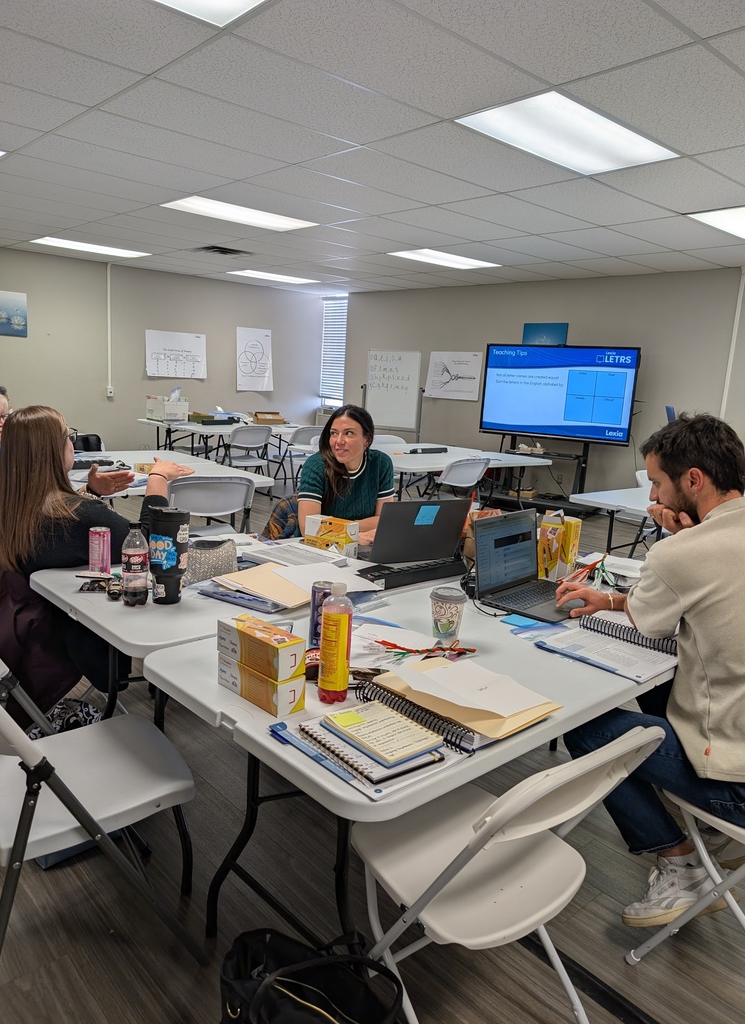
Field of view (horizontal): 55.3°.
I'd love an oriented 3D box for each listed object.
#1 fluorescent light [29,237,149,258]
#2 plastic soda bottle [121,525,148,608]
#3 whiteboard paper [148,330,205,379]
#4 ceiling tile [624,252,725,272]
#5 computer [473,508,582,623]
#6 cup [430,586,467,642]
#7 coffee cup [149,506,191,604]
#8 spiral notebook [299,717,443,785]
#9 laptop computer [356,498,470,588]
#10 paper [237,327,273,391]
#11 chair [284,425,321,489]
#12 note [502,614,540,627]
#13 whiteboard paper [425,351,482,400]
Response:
[{"bbox_3d":[-3.104,-2.957,7.932,1.200,0.060,0.600,-7,15,-42],"label":"fluorescent light"},{"bbox_3d":[-0.627,0.135,1.877,0.071,0.225,0.071,-7,15,-42],"label":"plastic soda bottle"},{"bbox_3d":[-2.719,-2.191,9.932,0.912,0.612,0.010,-7,15,-42],"label":"whiteboard paper"},{"bbox_3d":[2.846,-2.402,6.821,1.095,0.020,0.610,-7,15,-42],"label":"ceiling tile"},{"bbox_3d":[0.516,0.149,2.135,0.281,0.240,0.360,13,15,41],"label":"computer"},{"bbox_3d":[0.185,0.262,1.772,0.090,0.127,0.090,3,11,-1],"label":"cup"},{"bbox_3d":[-0.558,0.119,1.953,0.114,0.254,0.114,0,12,-16],"label":"coffee cup"},{"bbox_3d":[-0.006,0.400,1.241,0.158,0.020,0.218,-5,14,-37],"label":"spiral notebook"},{"bbox_3d":[0.118,0.051,2.540,0.350,0.238,0.300,-3,12,-27],"label":"laptop computer"},{"bbox_3d":[-1.760,-2.280,10.682,0.610,0.912,0.010,-7,15,-42],"label":"paper"},{"bbox_3d":[-0.805,-0.585,7.932,0.460,0.785,0.500,-7,15,-42],"label":"chair"},{"bbox_3d":[0.398,0.297,1.910,0.076,0.006,0.076,13,15,42],"label":"note"},{"bbox_3d":[1.097,-1.849,9.642,0.010,0.620,0.930,-7,15,-42],"label":"whiteboard paper"}]

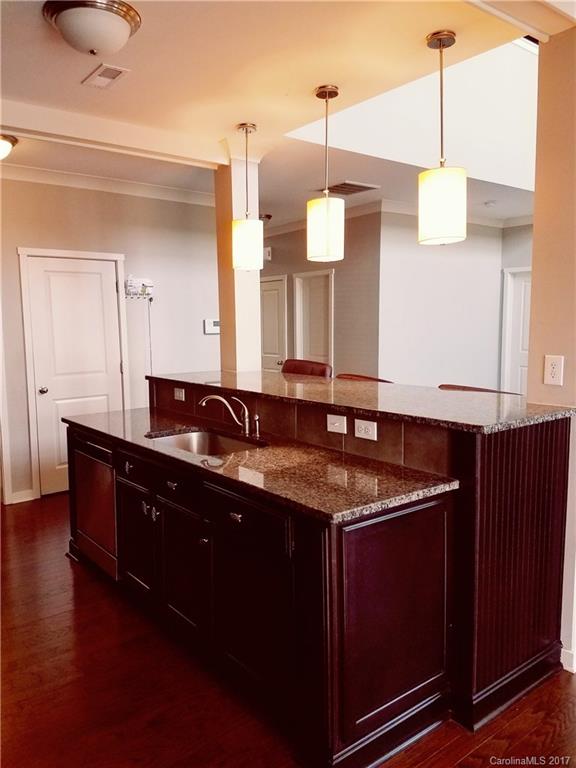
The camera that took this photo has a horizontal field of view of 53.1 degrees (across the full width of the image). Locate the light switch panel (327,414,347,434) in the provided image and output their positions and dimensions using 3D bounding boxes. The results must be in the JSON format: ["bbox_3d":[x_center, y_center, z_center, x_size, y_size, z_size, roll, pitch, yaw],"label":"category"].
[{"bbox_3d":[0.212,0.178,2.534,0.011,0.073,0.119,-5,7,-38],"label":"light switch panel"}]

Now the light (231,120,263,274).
[{"bbox_3d":[-0.273,-1.233,3.853,0.210,0.916,0.210,-1,6,0],"label":"light"}]

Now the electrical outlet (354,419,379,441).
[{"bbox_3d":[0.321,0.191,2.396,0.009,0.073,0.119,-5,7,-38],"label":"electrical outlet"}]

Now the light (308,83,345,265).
[{"bbox_3d":[0.218,-1.171,3.246,0.210,0.920,0.210,-1,6,0],"label":"light"}]

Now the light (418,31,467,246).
[{"bbox_3d":[0.707,-1.118,2.649,0.210,0.906,0.210,-1,6,0],"label":"light"}]

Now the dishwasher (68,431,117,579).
[{"bbox_3d":[-0.949,0.703,3.719,0.600,0.800,0.640,-5,6,-37],"label":"dishwasher"}]

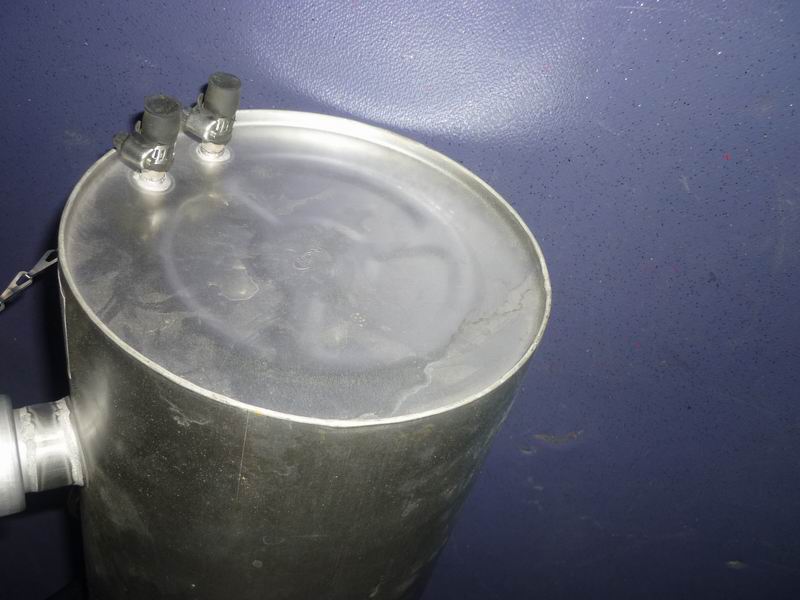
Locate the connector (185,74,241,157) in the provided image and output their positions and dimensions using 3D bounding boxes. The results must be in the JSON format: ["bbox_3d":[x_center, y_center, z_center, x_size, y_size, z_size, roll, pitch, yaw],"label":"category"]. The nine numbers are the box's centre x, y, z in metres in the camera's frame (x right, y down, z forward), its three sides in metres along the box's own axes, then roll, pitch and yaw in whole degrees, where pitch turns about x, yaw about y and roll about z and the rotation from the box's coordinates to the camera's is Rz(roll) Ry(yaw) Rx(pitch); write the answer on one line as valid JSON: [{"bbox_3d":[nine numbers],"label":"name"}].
[{"bbox_3d":[-0.134,-0.130,0.531,0.042,0.060,0.024,24,40,6],"label":"connector"}]

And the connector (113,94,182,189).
[{"bbox_3d":[-0.164,-0.105,0.493,0.044,0.060,0.024,25,41,7],"label":"connector"}]

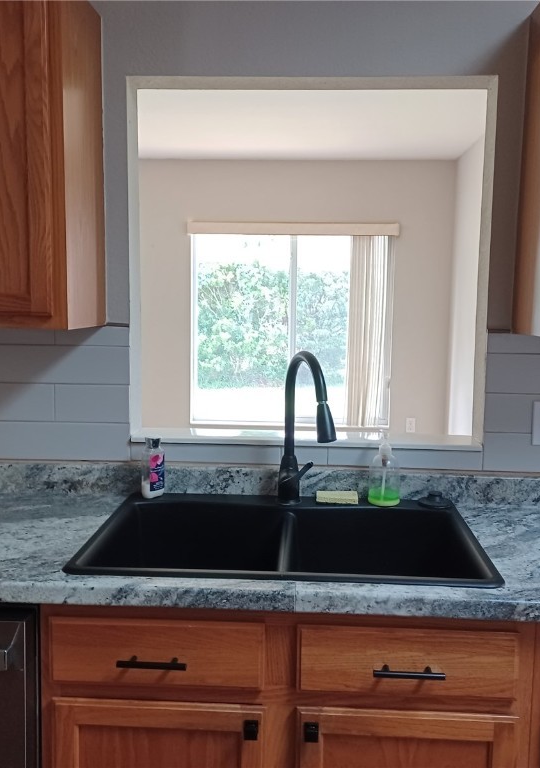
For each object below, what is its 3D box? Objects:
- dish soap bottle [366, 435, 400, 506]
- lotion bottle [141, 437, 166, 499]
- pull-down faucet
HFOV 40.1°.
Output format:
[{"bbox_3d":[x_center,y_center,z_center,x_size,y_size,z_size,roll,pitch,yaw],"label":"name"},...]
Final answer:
[{"bbox_3d":[0.295,0.212,1.889,0.081,0.184,0.083,3,8,21],"label":"dish soap bottle"},{"bbox_3d":[-0.300,0.211,1.906,0.058,0.152,0.037,-4,8,-33],"label":"lotion bottle"},{"bbox_3d":[0.104,0.119,1.783,0.082,0.391,0.262,-2,8,-22],"label":"pull-down faucet"}]

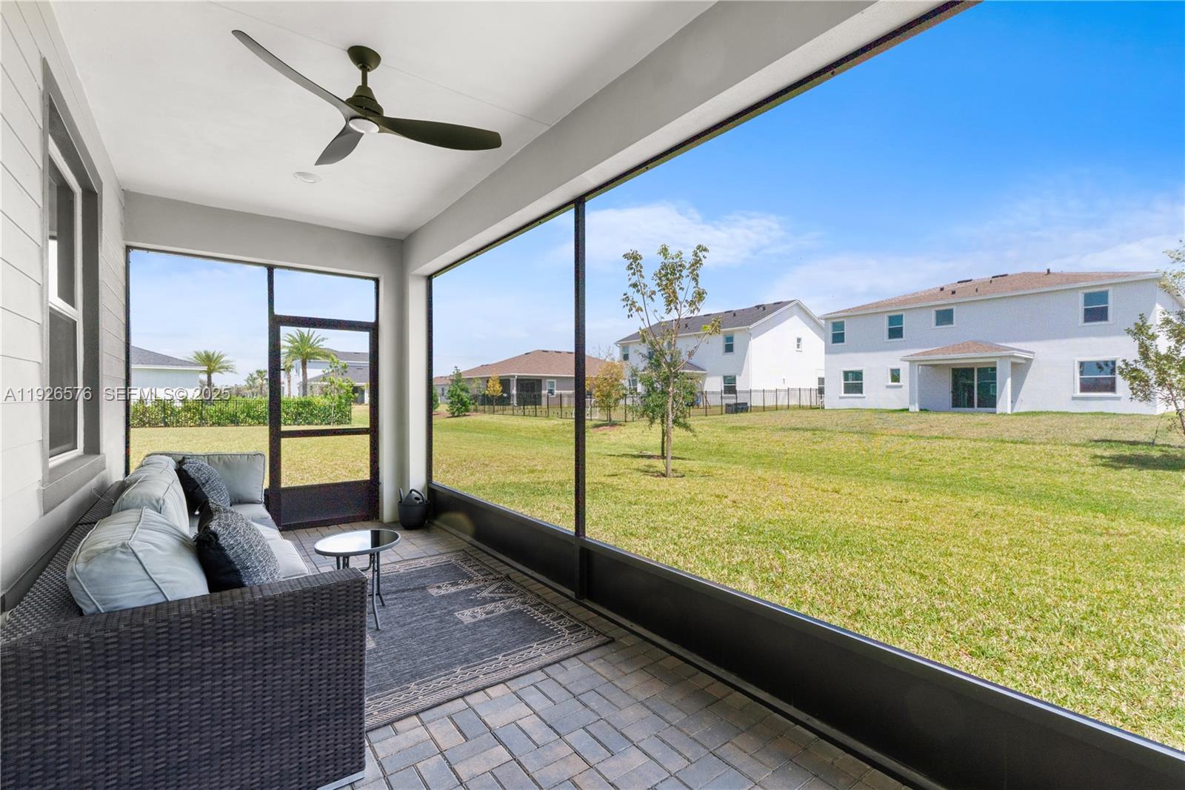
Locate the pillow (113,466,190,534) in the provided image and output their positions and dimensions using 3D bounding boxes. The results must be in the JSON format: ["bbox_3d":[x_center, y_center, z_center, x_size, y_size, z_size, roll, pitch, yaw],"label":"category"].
[{"bbox_3d":[-2.079,0.660,2.359,0.210,0.460,0.710,-18,11,-37],"label":"pillow"}]

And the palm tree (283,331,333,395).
[{"bbox_3d":[-23.100,-1.900,40.000,4.200,6.800,4.200,0,0,0],"label":"palm tree"}]

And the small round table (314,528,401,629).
[{"bbox_3d":[-1.379,1.101,2.914,0.460,0.485,0.460,0,0,-38],"label":"small round table"}]

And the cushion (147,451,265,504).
[{"bbox_3d":[-3.039,0.673,3.907,0.740,0.440,0.180,0,-12,-38],"label":"cushion"}]

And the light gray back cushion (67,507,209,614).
[{"bbox_3d":[-1.591,0.672,1.814,0.220,0.470,0.710,-27,17,-35],"label":"light gray back cushion"}]

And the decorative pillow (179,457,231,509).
[{"bbox_3d":[-2.760,0.680,3.580,0.170,0.450,0.460,-32,19,-34],"label":"decorative pillow"}]

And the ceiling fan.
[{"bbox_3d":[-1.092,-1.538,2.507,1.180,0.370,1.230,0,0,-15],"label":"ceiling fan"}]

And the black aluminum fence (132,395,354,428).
[{"bbox_3d":[-19.700,1.070,28.600,10.800,1.440,0.060,0,0,-42],"label":"black aluminum fence"}]

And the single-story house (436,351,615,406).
[{"bbox_3d":[-4.380,-2.170,60.214,21.000,6.400,15.800,0,0,-38],"label":"single-story house"}]

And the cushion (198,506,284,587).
[{"bbox_3d":[-1.496,0.692,2.106,0.180,0.450,0.460,-30,18,-35],"label":"cushion"}]

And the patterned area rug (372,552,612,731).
[{"bbox_3d":[-1.138,1.338,3.016,1.600,0.012,2.030,0,0,-37],"label":"patterned area rug"}]

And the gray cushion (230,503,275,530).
[{"bbox_3d":[-2.781,0.947,3.614,0.680,0.120,0.760,0,0,-38],"label":"gray cushion"}]

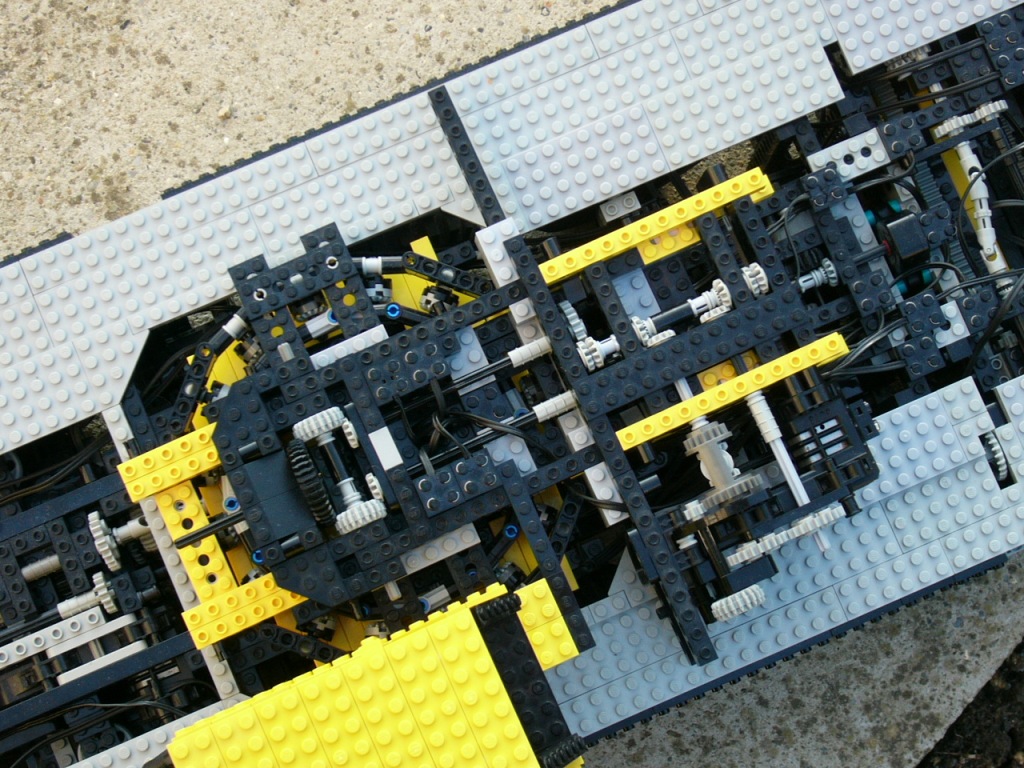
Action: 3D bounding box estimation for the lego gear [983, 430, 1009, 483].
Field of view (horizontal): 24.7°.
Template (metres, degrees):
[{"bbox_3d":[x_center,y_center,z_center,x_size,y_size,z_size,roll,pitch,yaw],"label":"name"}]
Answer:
[{"bbox_3d":[0.200,0.029,0.977,0.005,0.025,0.025,-23,83,-4],"label":"lego gear"}]

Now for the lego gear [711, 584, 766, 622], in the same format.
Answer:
[{"bbox_3d":[0.091,0.088,0.935,0.022,0.022,0.008,-23,85,-3],"label":"lego gear"}]

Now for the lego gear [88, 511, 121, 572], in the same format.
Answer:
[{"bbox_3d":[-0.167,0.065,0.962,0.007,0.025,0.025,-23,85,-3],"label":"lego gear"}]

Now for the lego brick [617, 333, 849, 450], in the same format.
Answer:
[{"bbox_3d":[0.086,0.003,0.920,0.096,0.011,0.008,-24,85,-4],"label":"lego brick"}]

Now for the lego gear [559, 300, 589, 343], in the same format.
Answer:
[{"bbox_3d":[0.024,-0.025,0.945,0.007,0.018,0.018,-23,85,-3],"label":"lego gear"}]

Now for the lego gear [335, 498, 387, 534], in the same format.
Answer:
[{"bbox_3d":[-0.058,0.052,0.913,0.021,0.021,0.008,-24,83,-4],"label":"lego gear"}]

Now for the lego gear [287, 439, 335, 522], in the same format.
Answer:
[{"bbox_3d":[-0.078,0.038,0.915,0.008,0.037,0.037,-24,83,-4],"label":"lego gear"}]

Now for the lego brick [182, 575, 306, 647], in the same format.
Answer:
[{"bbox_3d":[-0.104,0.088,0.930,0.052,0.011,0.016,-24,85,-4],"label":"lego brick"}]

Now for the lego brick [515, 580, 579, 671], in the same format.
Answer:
[{"bbox_3d":[0.012,0.093,0.902,0.016,0.011,0.032,-24,83,-4],"label":"lego brick"}]

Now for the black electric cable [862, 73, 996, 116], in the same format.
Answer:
[{"bbox_3d":[0.175,-0.120,0.972,0.059,0.004,0.004,-17,84,-3],"label":"black electric cable"}]

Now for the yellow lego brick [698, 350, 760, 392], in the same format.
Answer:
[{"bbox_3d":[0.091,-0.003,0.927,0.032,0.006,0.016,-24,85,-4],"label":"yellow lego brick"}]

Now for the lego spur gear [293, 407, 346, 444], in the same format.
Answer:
[{"bbox_3d":[-0.075,0.017,0.918,0.021,0.021,0.008,-24,83,-4],"label":"lego spur gear"}]

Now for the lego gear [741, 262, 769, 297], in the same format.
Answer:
[{"bbox_3d":[0.096,-0.041,0.924,0.007,0.013,0.013,-24,83,-4],"label":"lego gear"}]

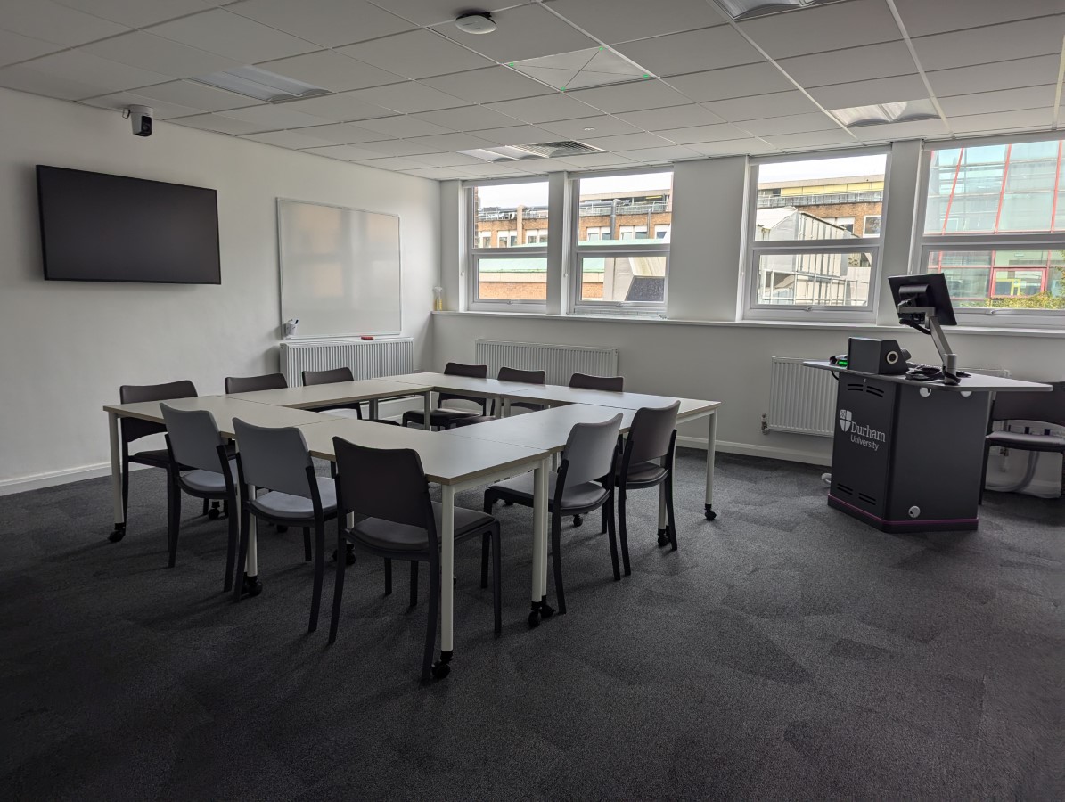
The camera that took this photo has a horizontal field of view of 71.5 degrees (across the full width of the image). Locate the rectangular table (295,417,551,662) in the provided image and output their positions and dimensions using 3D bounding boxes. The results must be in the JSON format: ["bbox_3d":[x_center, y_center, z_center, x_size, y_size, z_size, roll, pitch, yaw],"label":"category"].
[{"bbox_3d":[-0.612,0.530,3.142,1.200,0.722,0.610,7,10,33],"label":"rectangular table"}]

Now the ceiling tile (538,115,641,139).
[{"bbox_3d":[0.398,-1.921,5.176,0.595,0.030,0.595,7,10,32],"label":"ceiling tile"}]

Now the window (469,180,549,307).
[{"bbox_3d":[-0.254,-1.581,7.600,1.050,1.290,0.100,7,10,32],"label":"window"}]

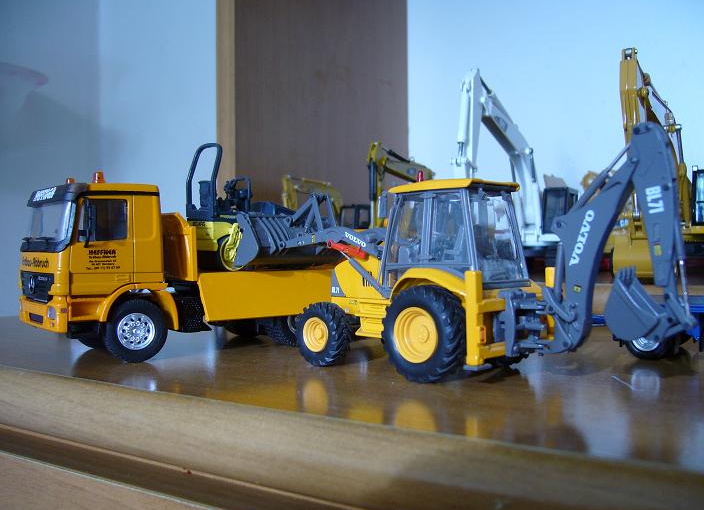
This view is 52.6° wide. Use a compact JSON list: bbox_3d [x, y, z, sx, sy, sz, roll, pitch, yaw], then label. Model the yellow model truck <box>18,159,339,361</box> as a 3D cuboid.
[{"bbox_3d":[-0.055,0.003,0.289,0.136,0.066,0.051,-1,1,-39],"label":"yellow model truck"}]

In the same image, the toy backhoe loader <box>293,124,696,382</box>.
[{"bbox_3d":[0.029,0.002,0.231,0.153,0.071,0.048,0,1,42],"label":"toy backhoe loader"}]

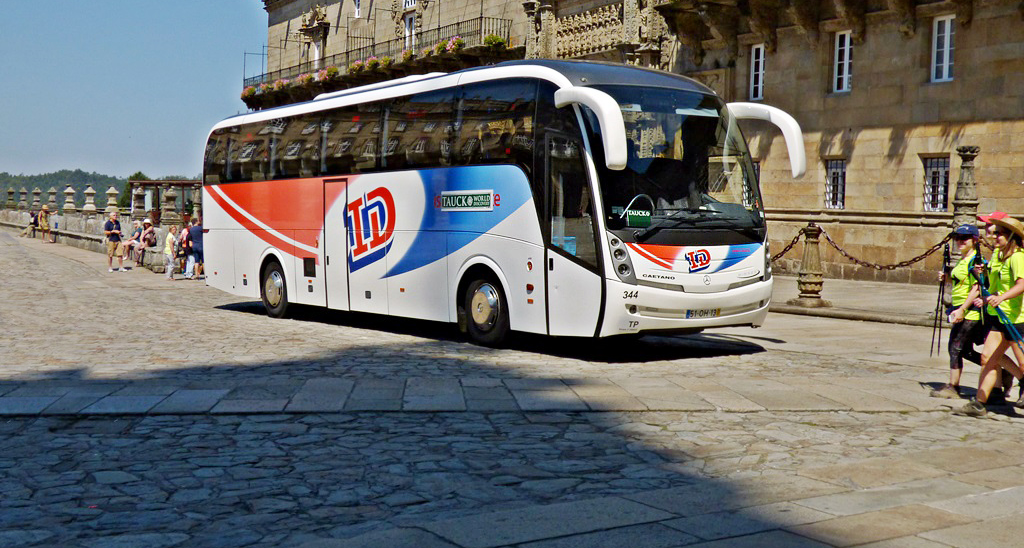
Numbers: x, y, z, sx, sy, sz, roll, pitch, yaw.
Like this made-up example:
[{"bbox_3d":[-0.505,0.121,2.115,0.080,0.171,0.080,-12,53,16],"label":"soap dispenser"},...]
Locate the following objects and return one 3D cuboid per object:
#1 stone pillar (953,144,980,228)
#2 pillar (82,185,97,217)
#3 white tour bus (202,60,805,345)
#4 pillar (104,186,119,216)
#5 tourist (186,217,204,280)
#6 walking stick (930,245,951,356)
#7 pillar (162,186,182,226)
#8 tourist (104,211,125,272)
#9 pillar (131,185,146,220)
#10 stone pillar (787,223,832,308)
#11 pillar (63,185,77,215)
[{"bbox_3d":[7.488,-0.706,17.700,0.740,2.820,0.740,-1,5,-32],"label":"stone pillar"},{"bbox_3d":[-16.387,-2.834,41.402,0.460,1.070,0.460,-1,5,-34],"label":"pillar"},{"bbox_3d":[-1.333,-1.051,16.782,2.780,3.700,12.340,-2,3,-37],"label":"white tour bus"},{"bbox_3d":[-14.431,-2.619,38.468,0.460,1.050,0.460,-1,5,-34],"label":"pillar"},{"bbox_3d":[-9.184,-0.728,31.000,0.550,1.760,0.420,0,4,-18],"label":"tourist"},{"bbox_3d":[4.049,0.253,10.050,0.100,1.100,0.080,5,4,-24],"label":"walking stick"},{"bbox_3d":[-10.424,-2.066,32.600,0.530,1.120,0.530,-1,5,-34],"label":"pillar"},{"bbox_3d":[-11.683,-0.935,31.300,0.560,1.740,0.460,-2,6,-45],"label":"tourist"},{"bbox_3d":[-12.396,-2.336,35.534,0.490,1.070,0.490,-1,5,-34],"label":"pillar"},{"bbox_3d":[5.690,-0.200,20.300,0.750,1.530,0.750,-1,5,-32],"label":"stone pillar"},{"bbox_3d":[-18.406,-3.048,44.336,0.460,1.080,0.460,-1,5,-34],"label":"pillar"}]

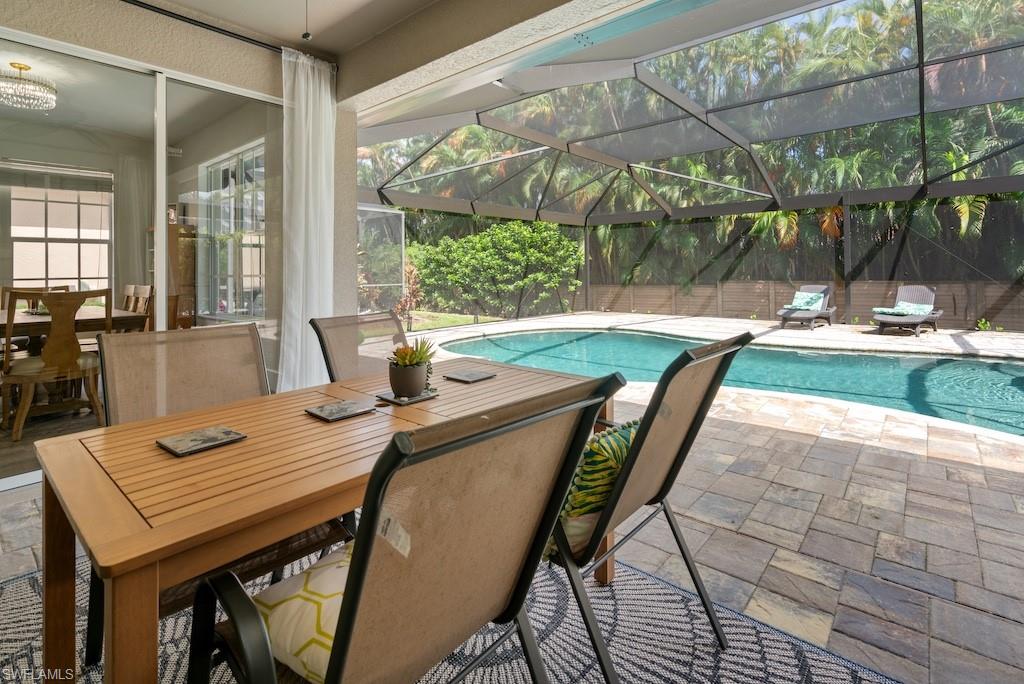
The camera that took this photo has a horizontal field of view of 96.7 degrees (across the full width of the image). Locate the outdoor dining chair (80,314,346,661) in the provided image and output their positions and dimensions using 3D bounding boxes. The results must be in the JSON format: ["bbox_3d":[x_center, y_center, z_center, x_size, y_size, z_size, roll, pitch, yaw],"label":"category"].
[{"bbox_3d":[-0.930,0.485,1.430,0.580,0.970,0.680,-5,8,-40],"label":"outdoor dining chair"}]

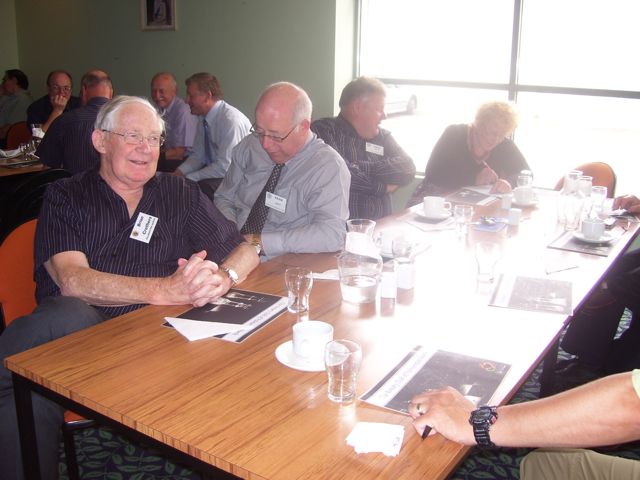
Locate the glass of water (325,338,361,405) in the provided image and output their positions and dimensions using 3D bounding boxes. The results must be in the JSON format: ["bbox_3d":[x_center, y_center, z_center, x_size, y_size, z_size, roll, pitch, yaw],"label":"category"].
[{"bbox_3d":[0.044,0.254,1.290,0.071,0.106,0.071,2,16,0],"label":"glass of water"}]

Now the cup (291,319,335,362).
[{"bbox_3d":[-0.014,0.221,1.439,0.089,0.062,0.112,1,16,-3],"label":"cup"}]

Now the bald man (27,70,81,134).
[{"bbox_3d":[-1.700,-0.491,4.420,0.540,1.250,0.780,-7,18,-30],"label":"bald man"}]

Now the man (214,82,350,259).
[{"bbox_3d":[-0.048,0.088,2.385,0.570,1.260,0.700,4,17,8],"label":"man"}]

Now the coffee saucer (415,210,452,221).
[{"bbox_3d":[0.477,-0.100,2.778,0.156,0.021,0.156,2,15,0],"label":"coffee saucer"}]

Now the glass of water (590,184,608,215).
[{"bbox_3d":[1.198,-0.174,2.861,0.067,0.112,0.067,2,16,0],"label":"glass of water"}]

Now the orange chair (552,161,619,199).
[{"bbox_3d":[1.433,0.006,3.744,0.500,0.830,0.550,16,21,42],"label":"orange chair"}]

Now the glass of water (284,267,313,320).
[{"bbox_3d":[-0.054,0.132,1.698,0.070,0.105,0.070,2,15,0],"label":"glass of water"}]

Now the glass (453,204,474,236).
[{"bbox_3d":[0.540,-0.071,2.514,0.070,0.108,0.070,12,18,33],"label":"glass"}]

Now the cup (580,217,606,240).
[{"bbox_3d":[1.032,-0.035,2.502,0.088,0.064,0.100,11,18,31],"label":"cup"}]

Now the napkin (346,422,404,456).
[{"bbox_3d":[0.095,0.345,1.158,0.097,0.010,0.100,5,17,9],"label":"napkin"}]

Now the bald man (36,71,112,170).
[{"bbox_3d":[-1.290,-0.287,3.660,0.540,1.260,0.800,-8,18,-33],"label":"bald man"}]

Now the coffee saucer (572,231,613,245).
[{"bbox_3d":[1.026,-0.006,2.498,0.154,0.021,0.154,2,15,0],"label":"coffee saucer"}]

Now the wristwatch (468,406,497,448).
[{"bbox_3d":[0.284,0.327,1.155,0.047,0.052,0.060,-1,17,-10],"label":"wristwatch"}]

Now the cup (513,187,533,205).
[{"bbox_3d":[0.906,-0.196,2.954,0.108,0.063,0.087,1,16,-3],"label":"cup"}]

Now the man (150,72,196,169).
[{"bbox_3d":[-1.020,-0.425,4.220,0.520,1.250,0.780,13,19,36],"label":"man"}]

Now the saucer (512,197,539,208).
[{"bbox_3d":[0.895,-0.167,2.962,0.150,0.022,0.150,2,16,0],"label":"saucer"}]

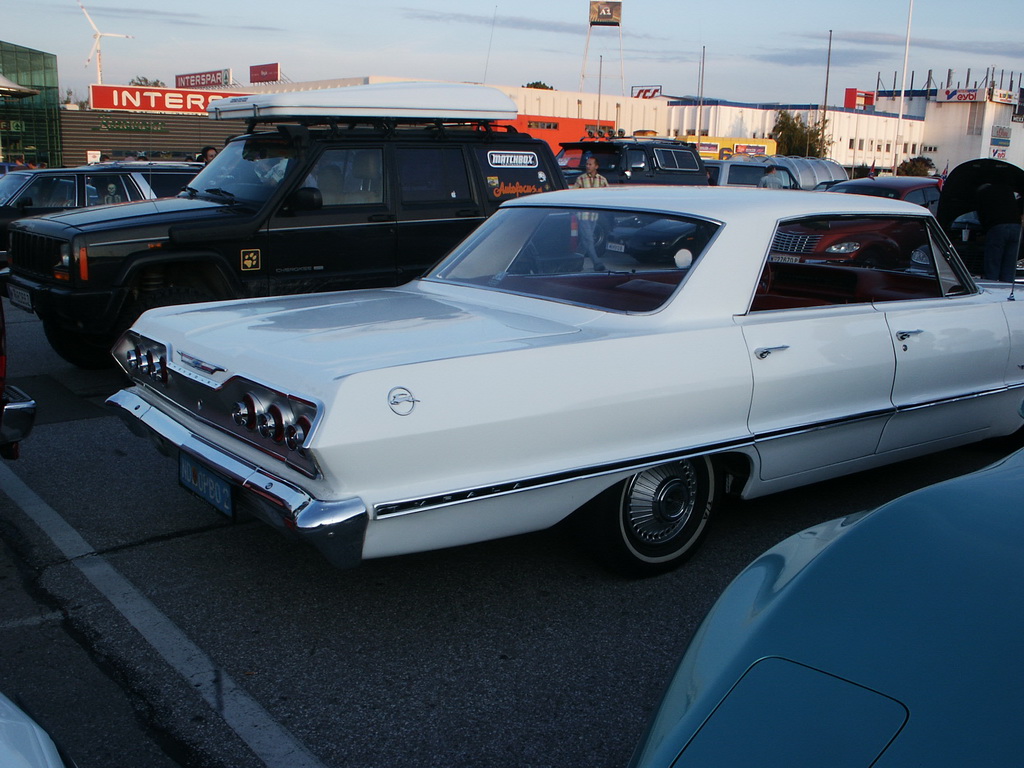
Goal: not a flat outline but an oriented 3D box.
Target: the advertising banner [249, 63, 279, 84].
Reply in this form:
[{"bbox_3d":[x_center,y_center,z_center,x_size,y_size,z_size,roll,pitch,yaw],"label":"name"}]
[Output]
[{"bbox_3d":[-26.394,-33.179,110.641,0.300,2.000,6.500,-9,16,-41],"label":"advertising banner"}]

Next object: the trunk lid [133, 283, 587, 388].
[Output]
[{"bbox_3d":[-0.623,-0.171,3.877,1.210,0.230,1.430,-8,15,-37],"label":"trunk lid"}]

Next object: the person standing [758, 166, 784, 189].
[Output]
[{"bbox_3d":[5.253,-3.665,21.177,0.520,1.640,0.350,6,13,20],"label":"person standing"}]

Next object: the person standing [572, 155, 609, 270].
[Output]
[{"bbox_3d":[1.168,-2.631,15.793,0.530,1.700,0.450,-1,12,-8],"label":"person standing"}]

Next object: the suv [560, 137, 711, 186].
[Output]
[{"bbox_3d":[2.065,-4.193,22.305,4.600,2.020,1.970,-10,16,-42],"label":"suv"}]

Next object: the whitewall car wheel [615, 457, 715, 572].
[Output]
[{"bbox_3d":[0.507,0.404,3.892,0.660,0.660,0.200,-8,15,-37],"label":"whitewall car wheel"}]

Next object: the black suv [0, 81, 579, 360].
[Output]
[{"bbox_3d":[-1.536,-1.219,7.856,4.300,2.100,1.850,-10,17,-43],"label":"black suv"}]

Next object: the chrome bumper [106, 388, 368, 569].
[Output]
[{"bbox_3d":[-1.077,0.287,3.627,0.260,0.250,1.970,-8,15,-37],"label":"chrome bumper"}]

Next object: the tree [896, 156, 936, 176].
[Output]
[{"bbox_3d":[30.447,-15.806,78.290,2.900,2.730,2.900,1,12,0],"label":"tree"}]

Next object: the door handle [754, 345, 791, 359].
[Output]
[{"bbox_3d":[0.990,-0.123,3.901,0.205,0.045,0.050,-8,15,-37],"label":"door handle"}]

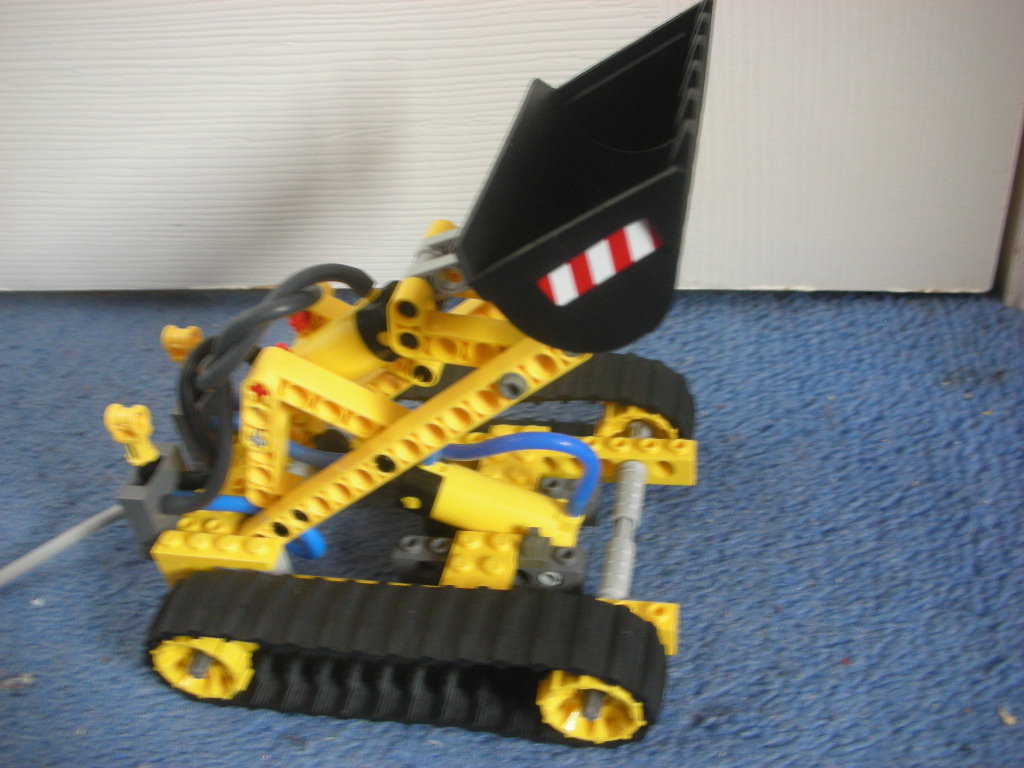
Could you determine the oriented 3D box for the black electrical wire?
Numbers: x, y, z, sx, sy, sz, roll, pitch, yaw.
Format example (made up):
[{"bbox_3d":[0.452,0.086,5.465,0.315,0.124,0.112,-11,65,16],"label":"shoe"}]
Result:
[{"bbox_3d":[-0.061,0.003,0.248,0.067,0.066,0.023,2,40,14],"label":"black electrical wire"}]

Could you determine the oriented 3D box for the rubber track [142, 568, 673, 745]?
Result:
[{"bbox_3d":[-0.026,0.062,0.240,0.120,0.026,0.020,2,40,14],"label":"rubber track"}]

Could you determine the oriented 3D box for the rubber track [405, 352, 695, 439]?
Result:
[{"bbox_3d":[-0.008,0.007,0.305,0.120,0.026,0.020,2,40,14],"label":"rubber track"}]

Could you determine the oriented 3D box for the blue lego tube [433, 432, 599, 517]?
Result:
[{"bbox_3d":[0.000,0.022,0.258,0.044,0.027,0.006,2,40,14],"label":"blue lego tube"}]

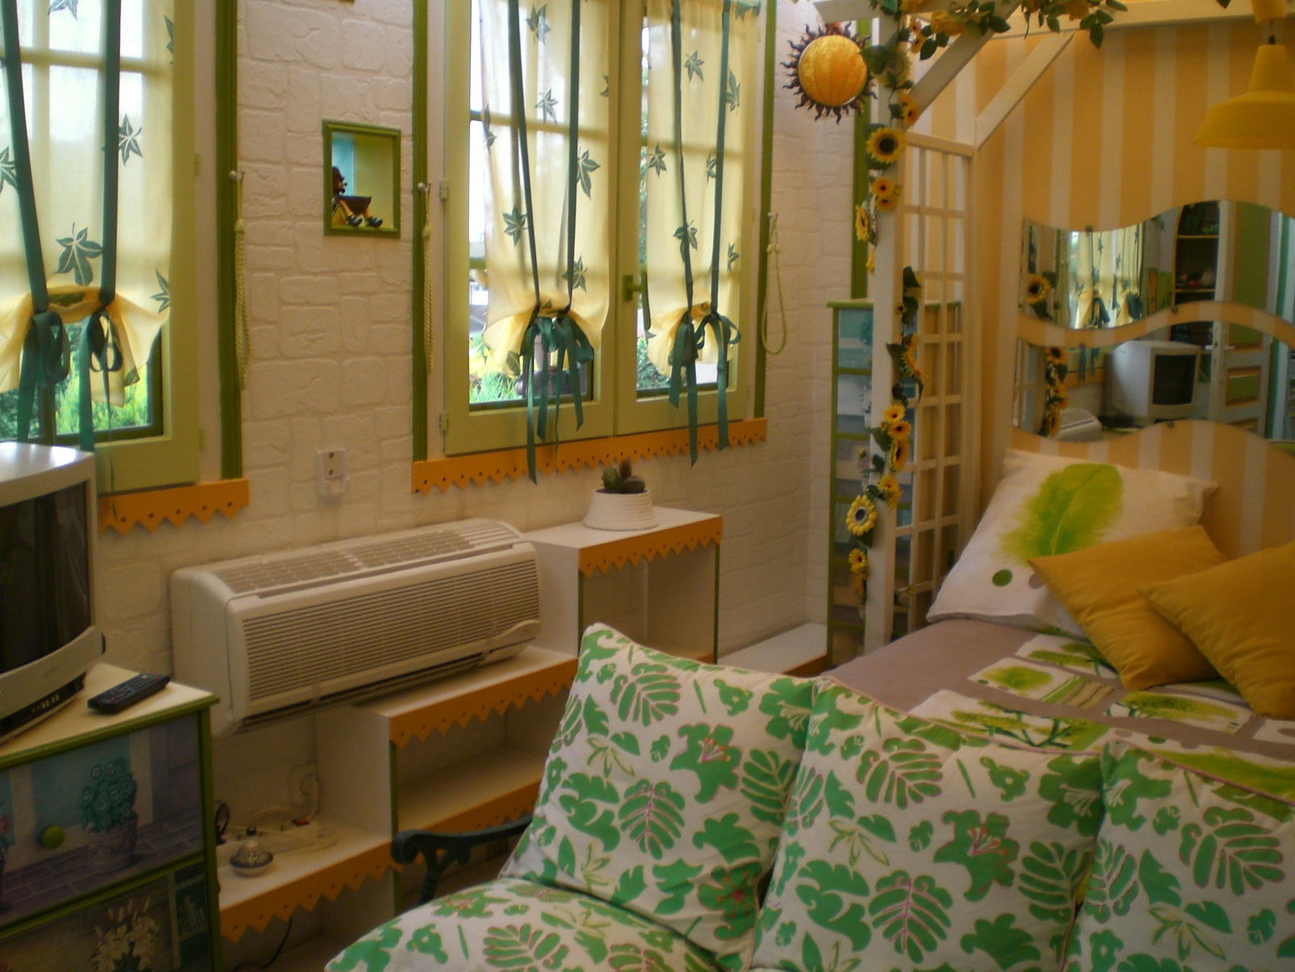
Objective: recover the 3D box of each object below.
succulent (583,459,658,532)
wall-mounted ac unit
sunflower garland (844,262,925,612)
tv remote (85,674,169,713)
[{"bbox_3d":[-0.064,0.014,3.479,0.184,0.161,0.184,1,8,0],"label":"succulent"},{"bbox_3d":[-0.539,0.264,2.839,0.207,0.287,0.806,7,10,35],"label":"wall-mounted ac unit"},{"bbox_3d":[0.616,-0.133,3.768,0.140,0.894,0.135,7,10,35],"label":"sunflower garland"},{"bbox_3d":[-0.774,0.308,2.128,0.046,0.017,0.150,3,8,12],"label":"tv remote"}]

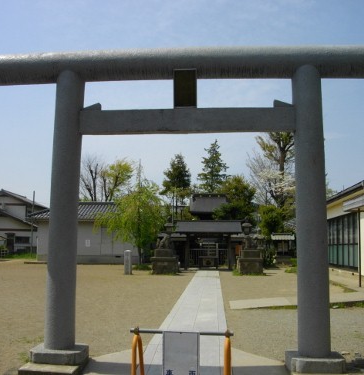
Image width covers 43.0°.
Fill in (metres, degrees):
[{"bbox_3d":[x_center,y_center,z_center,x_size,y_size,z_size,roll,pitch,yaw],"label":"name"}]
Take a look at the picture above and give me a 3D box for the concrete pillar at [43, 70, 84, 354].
[{"bbox_3d":[-1.630,0.268,6.472,0.410,3.800,0.410,0,-7,4],"label":"concrete pillar"}]

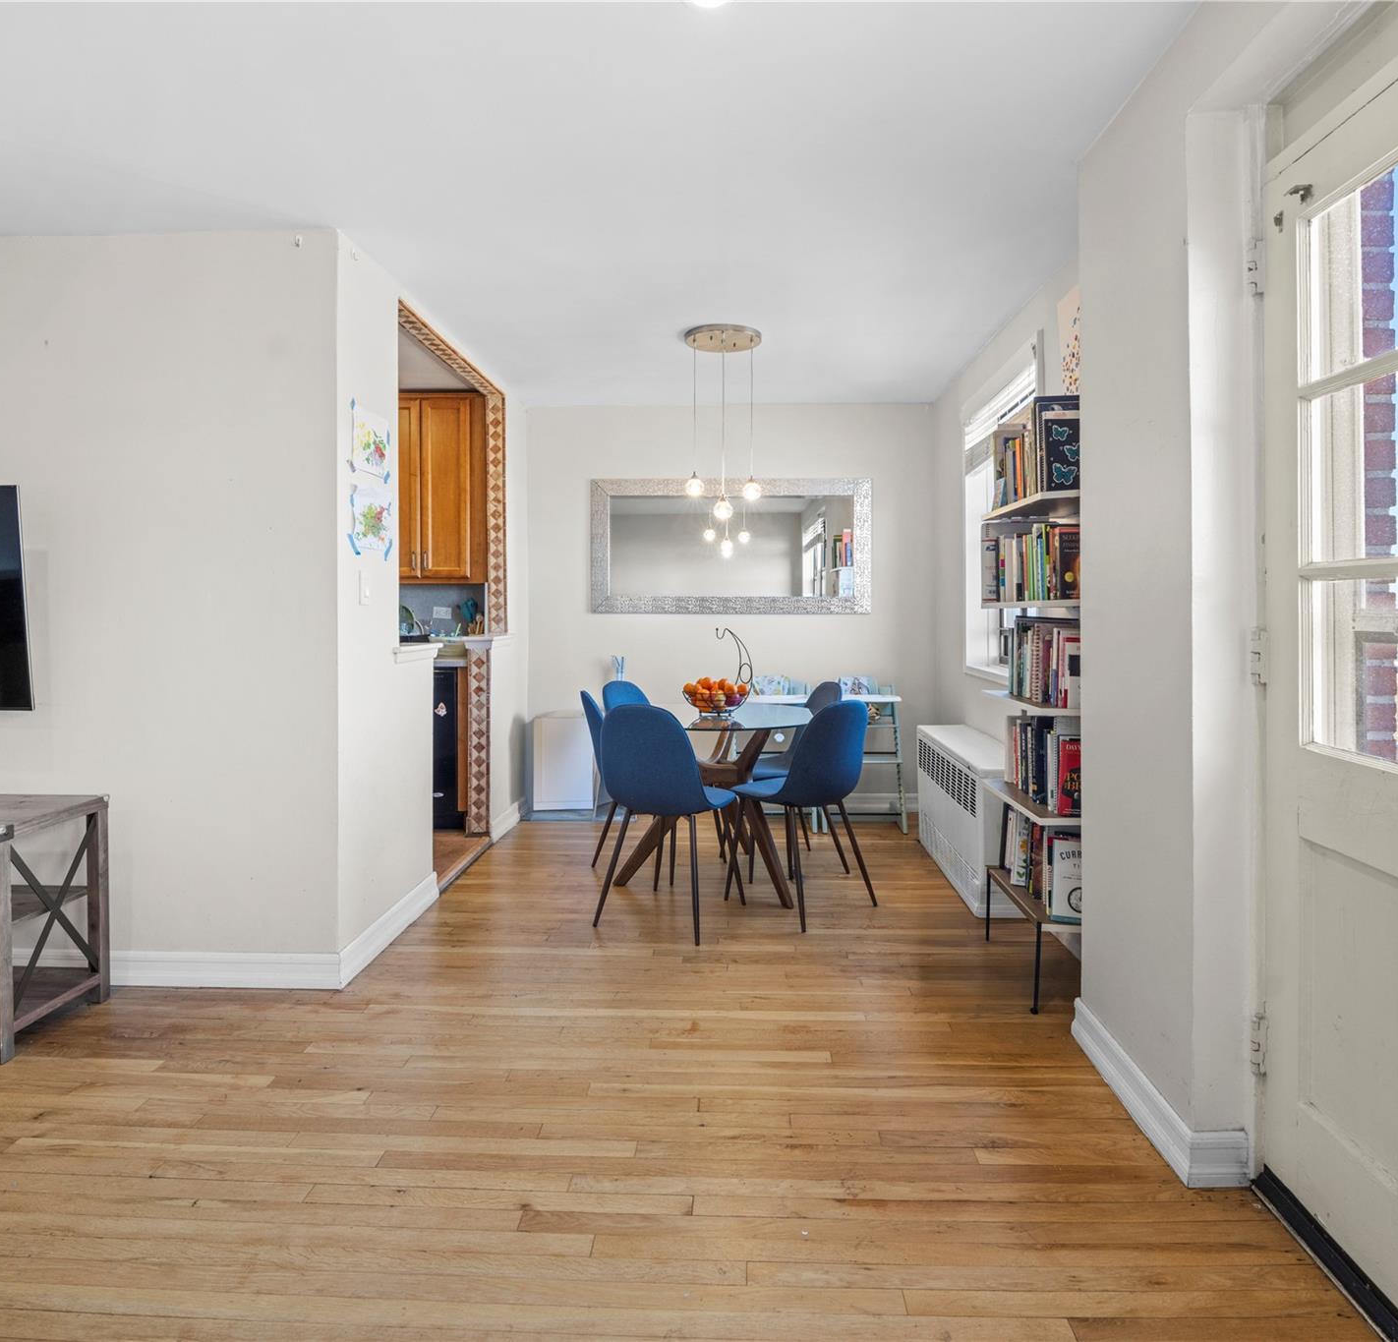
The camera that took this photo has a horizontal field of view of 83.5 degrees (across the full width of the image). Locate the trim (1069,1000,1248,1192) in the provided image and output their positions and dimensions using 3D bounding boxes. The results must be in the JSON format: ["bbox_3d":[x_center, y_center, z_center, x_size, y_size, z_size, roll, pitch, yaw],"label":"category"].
[{"bbox_3d":[1.125,1.013,1.960,0.130,0.118,0.630,0,2,3],"label":"trim"}]

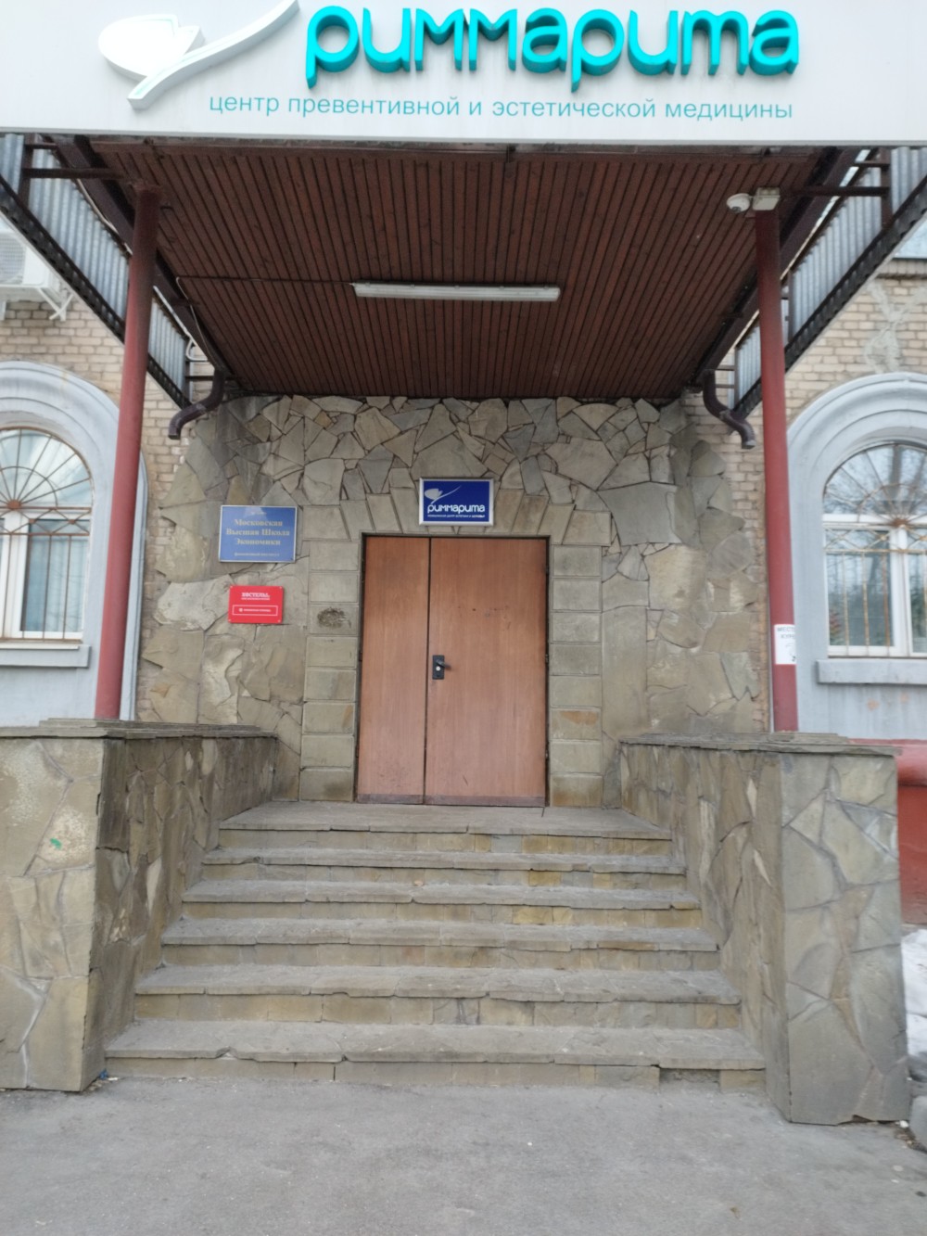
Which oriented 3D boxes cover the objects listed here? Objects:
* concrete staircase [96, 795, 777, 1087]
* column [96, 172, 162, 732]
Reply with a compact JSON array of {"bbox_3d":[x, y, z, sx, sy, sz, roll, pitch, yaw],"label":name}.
[{"bbox_3d":[-0.113,1.642,4.959,2.648,0.876,2.972,1,-8,0],"label":"concrete staircase"},{"bbox_3d":[-1.601,-0.846,4.099,0.102,2.645,0.102,1,-8,0],"label":"column"}]

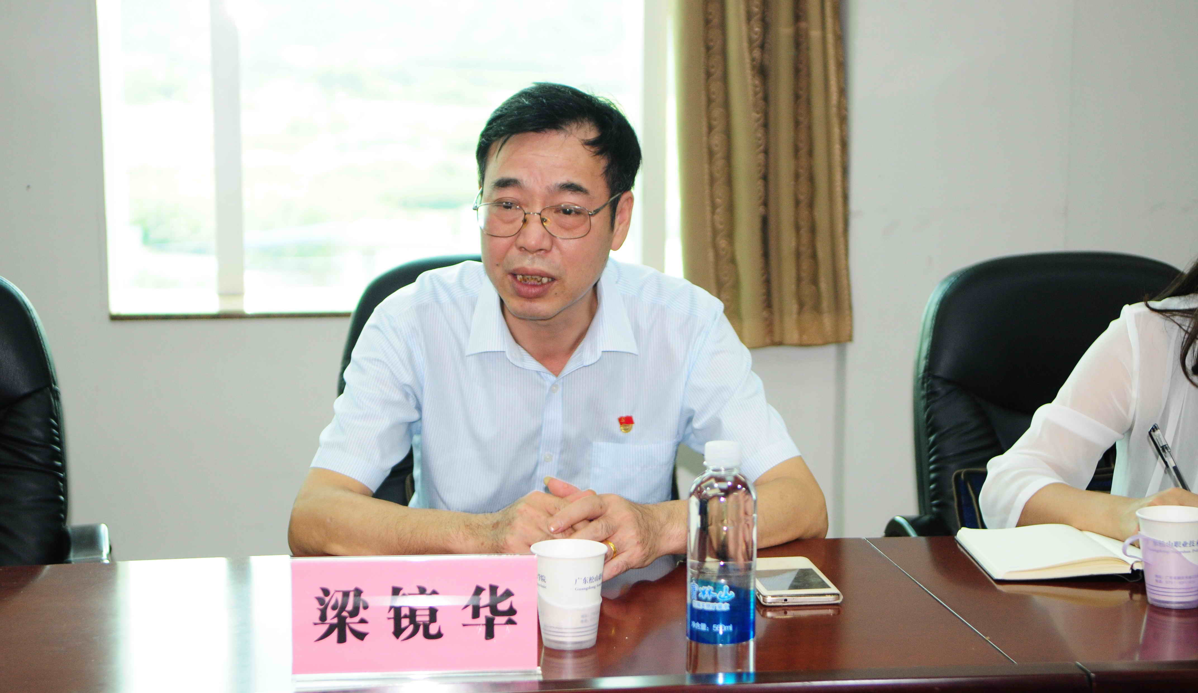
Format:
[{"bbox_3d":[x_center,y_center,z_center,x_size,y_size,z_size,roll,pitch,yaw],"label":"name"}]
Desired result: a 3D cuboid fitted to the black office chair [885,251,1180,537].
[{"bbox_3d":[0.701,0.391,2.984,0.620,1.020,0.650,-1,9,-7],"label":"black office chair"}]

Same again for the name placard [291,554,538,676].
[{"bbox_3d":[-0.167,0.240,2.028,0.224,0.110,0.055,-1,9,-3],"label":"name placard"}]

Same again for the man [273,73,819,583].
[{"bbox_3d":[-0.039,0.318,2.608,0.600,1.290,0.620,-1,9,-3],"label":"man"}]

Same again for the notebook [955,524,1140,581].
[{"bbox_3d":[0.558,0.219,2.457,0.295,0.020,0.200,-1,9,-6],"label":"notebook"}]

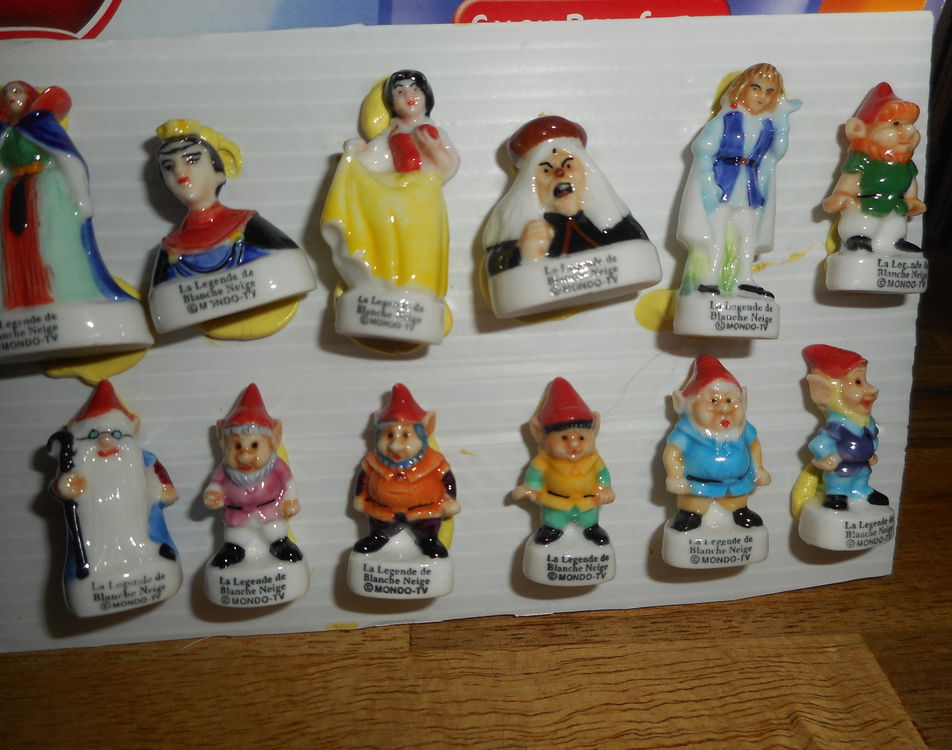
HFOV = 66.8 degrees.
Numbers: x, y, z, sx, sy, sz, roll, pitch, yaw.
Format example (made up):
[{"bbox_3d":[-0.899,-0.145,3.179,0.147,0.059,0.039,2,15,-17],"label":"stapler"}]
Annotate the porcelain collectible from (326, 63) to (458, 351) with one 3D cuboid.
[{"bbox_3d":[-0.014,-0.026,0.114,0.021,0.041,0.014,4,9,-6],"label":"porcelain collectible"}]

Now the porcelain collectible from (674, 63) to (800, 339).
[{"bbox_3d":[0.039,-0.025,0.104,0.017,0.038,0.012,2,8,-5],"label":"porcelain collectible"}]

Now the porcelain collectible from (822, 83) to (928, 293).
[{"bbox_3d":[0.058,-0.027,0.105,0.014,0.029,0.011,-1,8,-6],"label":"porcelain collectible"}]

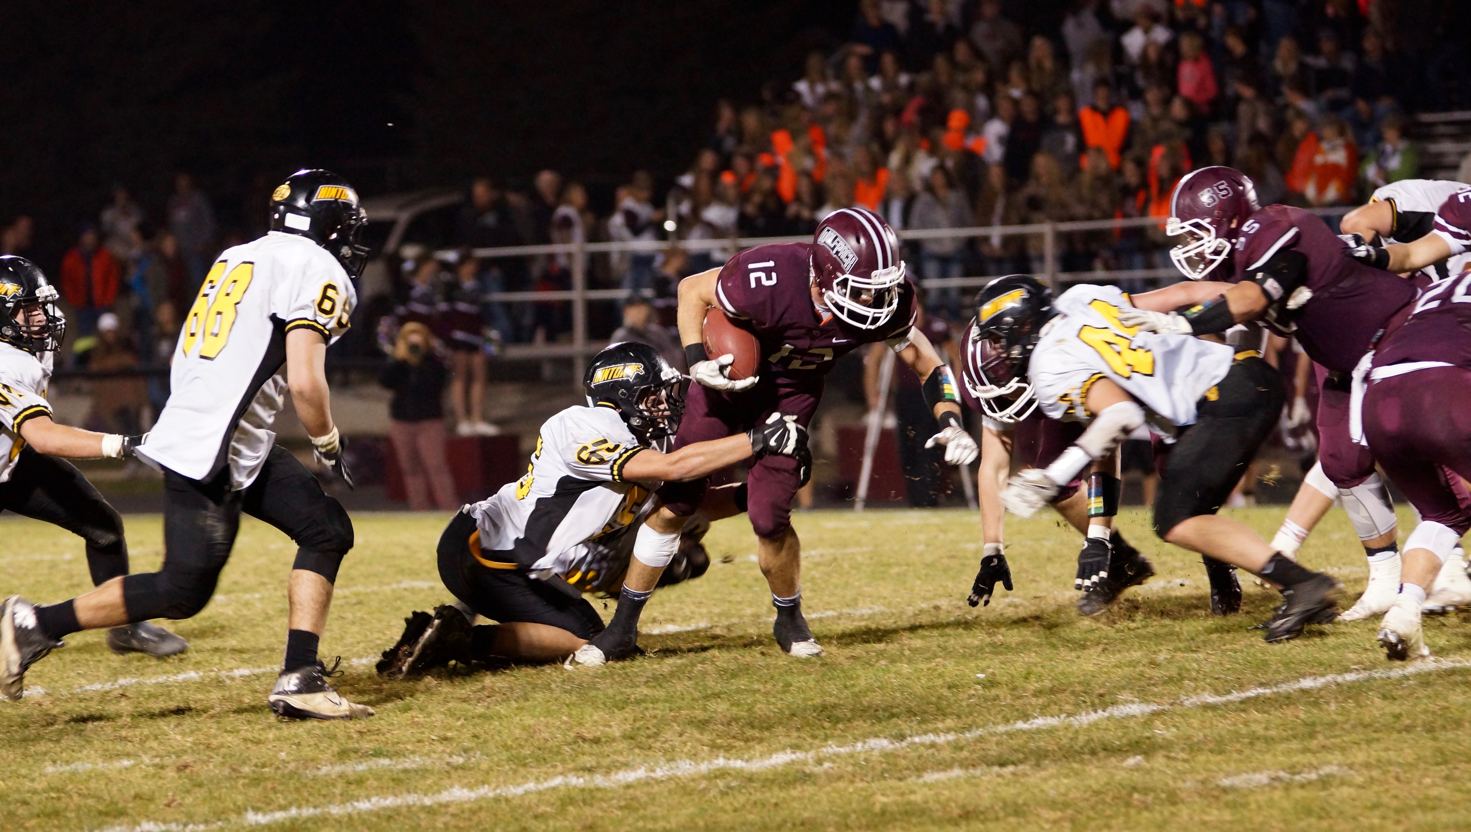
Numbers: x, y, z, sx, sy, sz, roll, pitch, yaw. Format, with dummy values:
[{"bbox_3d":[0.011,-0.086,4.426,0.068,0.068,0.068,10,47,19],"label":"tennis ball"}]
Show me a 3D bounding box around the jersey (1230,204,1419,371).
[{"bbox_3d":[2.001,-0.434,29.200,0.640,0.380,0.540,39,-6,-3],"label":"jersey"}]

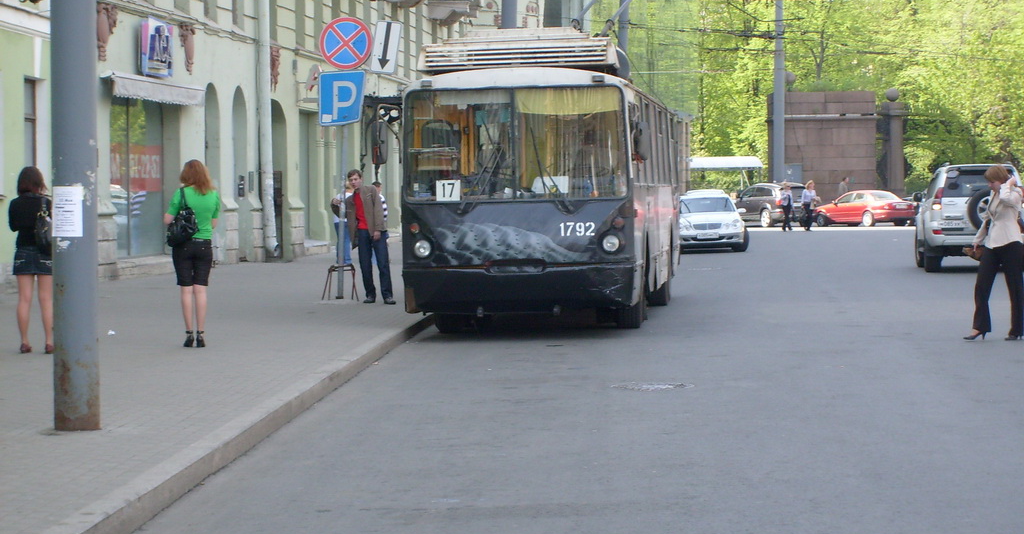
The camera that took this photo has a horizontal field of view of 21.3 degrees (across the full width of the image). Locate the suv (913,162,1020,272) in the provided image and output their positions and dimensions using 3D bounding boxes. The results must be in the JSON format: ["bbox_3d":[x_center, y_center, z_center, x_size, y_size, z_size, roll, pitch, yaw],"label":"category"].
[{"bbox_3d":[8.170,-0.881,48.295,1.880,1.880,4.800,0,2,6],"label":"suv"}]

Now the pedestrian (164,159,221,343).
[{"bbox_3d":[-2.904,-0.111,24.707,0.540,1.710,0.380,0,2,-3],"label":"pedestrian"}]

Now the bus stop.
[{"bbox_3d":[9.013,-3.460,118.449,1.600,2.700,4.500,-1,2,-33],"label":"bus stop"}]

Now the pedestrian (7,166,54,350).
[{"bbox_3d":[-4.242,-0.072,24.208,0.490,1.660,0.360,0,2,2],"label":"pedestrian"}]

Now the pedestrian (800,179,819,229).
[{"bbox_3d":[9.985,-2.052,91.479,0.520,1.690,0.380,-1,2,-35],"label":"pedestrian"}]

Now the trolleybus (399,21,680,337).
[{"bbox_3d":[0.678,-1.148,34.848,2.500,3.500,11.800,-1,2,6],"label":"trolleybus"}]

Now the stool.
[{"bbox_3d":[-2.233,0.205,35.521,0.430,0.465,0.410,0,2,-10],"label":"stool"}]

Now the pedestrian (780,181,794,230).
[{"bbox_3d":[9.256,-2.032,91.480,0.500,1.650,0.360,-1,2,-25],"label":"pedestrian"}]

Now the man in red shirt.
[{"bbox_3d":[-1.873,-0.396,34.803,0.660,1.710,0.450,1,2,20],"label":"man in red shirt"}]

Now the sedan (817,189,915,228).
[{"bbox_3d":[13.665,-2.302,105.178,1.790,1.400,4.670,-1,2,-33],"label":"sedan"}]

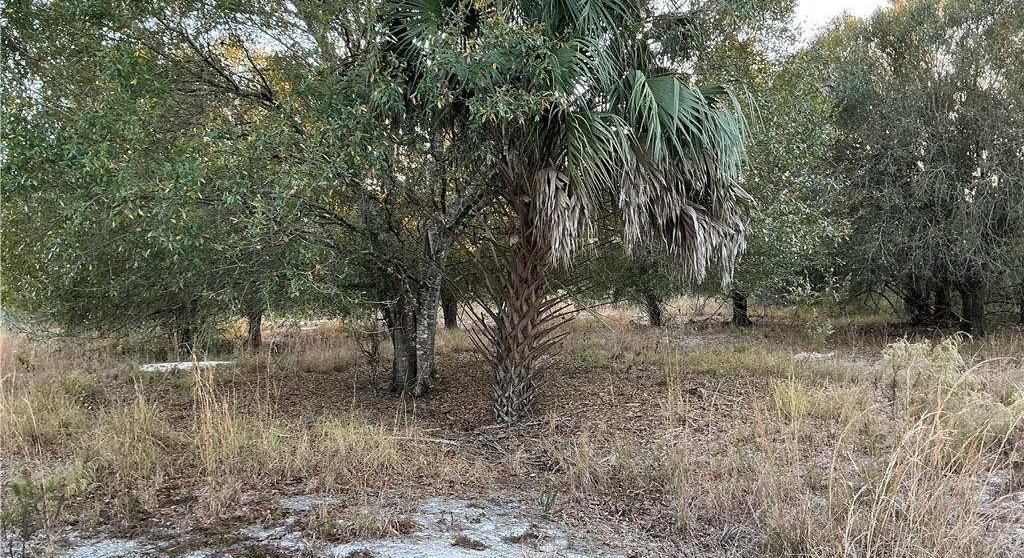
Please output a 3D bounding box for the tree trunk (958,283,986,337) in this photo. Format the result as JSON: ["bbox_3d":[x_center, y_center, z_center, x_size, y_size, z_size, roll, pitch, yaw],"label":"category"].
[{"bbox_3d":[11.119,0.761,20.000,0.581,1.330,0.581,0,1,0],"label":"tree trunk"}]

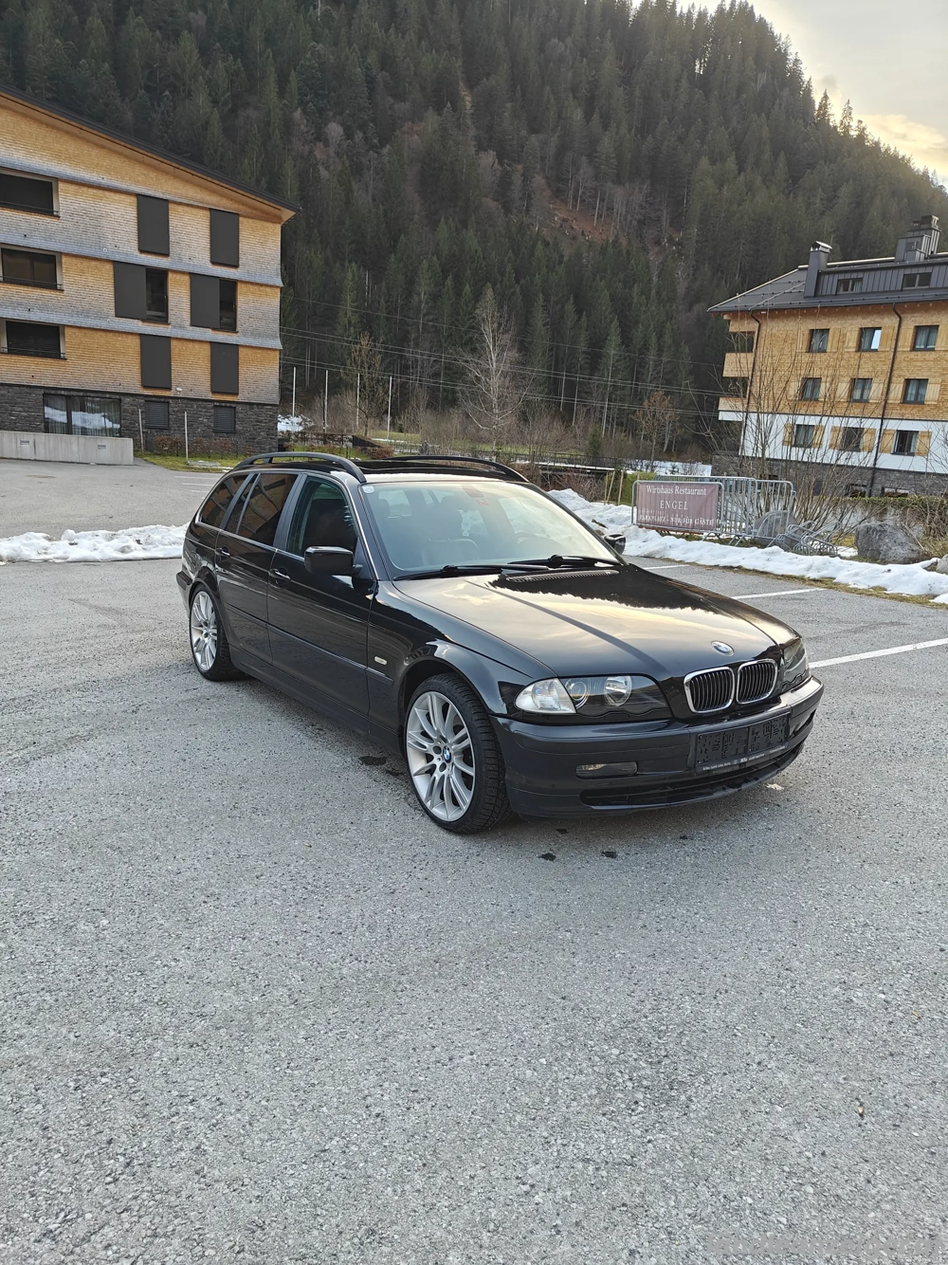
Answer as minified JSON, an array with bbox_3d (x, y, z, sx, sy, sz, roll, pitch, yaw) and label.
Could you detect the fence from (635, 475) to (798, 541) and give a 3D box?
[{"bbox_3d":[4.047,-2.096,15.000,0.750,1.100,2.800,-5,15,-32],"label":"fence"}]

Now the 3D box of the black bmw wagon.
[{"bbox_3d":[-0.277,-0.262,4.930,1.800,1.410,4.480,-7,14,-34],"label":"black bmw wagon"}]

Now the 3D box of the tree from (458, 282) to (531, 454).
[{"bbox_3d":[1.085,-13.746,47.000,4.000,9.300,3.900,3,13,0],"label":"tree"}]

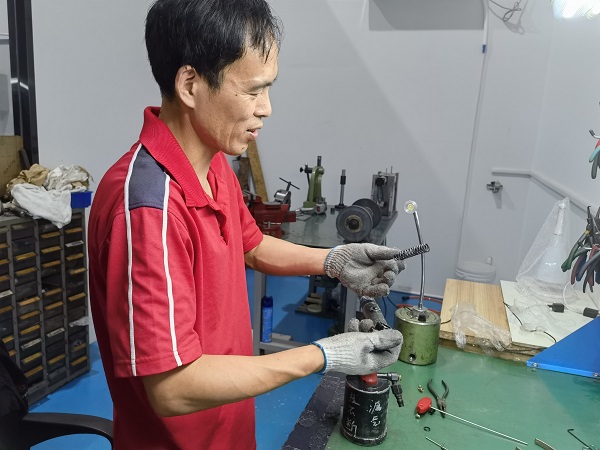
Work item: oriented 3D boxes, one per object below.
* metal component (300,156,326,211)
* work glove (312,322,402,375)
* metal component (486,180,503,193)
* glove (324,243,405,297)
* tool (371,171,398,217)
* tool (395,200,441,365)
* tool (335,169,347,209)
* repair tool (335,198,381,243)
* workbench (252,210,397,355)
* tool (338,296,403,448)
[{"bbox_3d":[0.102,-0.285,3.270,0.165,0.380,0.200,8,14,18],"label":"metal component"},{"bbox_3d":[0.109,0.236,0.900,0.175,0.095,0.090,-2,14,-21],"label":"work glove"},{"bbox_3d":[1.475,-0.292,3.549,0.120,0.090,0.080,8,14,18],"label":"metal component"},{"bbox_3d":[0.143,0.099,1.040,0.170,0.110,0.100,2,13,-6],"label":"glove"},{"bbox_3d":[0.612,-0.236,3.337,0.170,0.310,0.150,8,14,18],"label":"tool"},{"bbox_3d":[0.336,0.157,1.302,0.135,0.435,0.130,6,14,14],"label":"tool"},{"bbox_3d":[0.315,-0.271,3.482,0.088,0.280,0.088,8,14,18],"label":"tool"},{"bbox_3d":[0.325,-0.022,2.603,0.195,0.195,0.330,8,14,18],"label":"repair tool"},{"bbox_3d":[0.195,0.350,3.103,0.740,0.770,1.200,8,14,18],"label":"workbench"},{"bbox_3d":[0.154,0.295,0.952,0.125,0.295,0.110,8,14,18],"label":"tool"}]

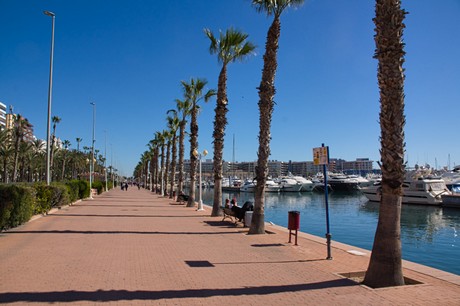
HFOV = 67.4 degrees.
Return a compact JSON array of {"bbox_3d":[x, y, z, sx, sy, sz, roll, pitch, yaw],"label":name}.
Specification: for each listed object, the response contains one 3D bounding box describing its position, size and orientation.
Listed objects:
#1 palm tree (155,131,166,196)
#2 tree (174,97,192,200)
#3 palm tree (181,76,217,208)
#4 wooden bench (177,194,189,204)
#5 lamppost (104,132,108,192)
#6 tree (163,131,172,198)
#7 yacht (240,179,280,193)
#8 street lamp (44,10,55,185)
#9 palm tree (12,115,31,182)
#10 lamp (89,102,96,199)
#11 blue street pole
[{"bbox_3d":[-10.265,1.424,50.910,1.900,9.580,1.900,1,-5,-16],"label":"palm tree"},{"bbox_3d":[-4.259,-0.350,31.917,2.000,9.750,2.000,1,-5,-16],"label":"tree"},{"bbox_3d":[-2.504,-0.804,25.240,2.300,9.271,2.300,1,-5,-16],"label":"palm tree"},{"bbox_3d":[-3.809,3.720,28.610,0.650,0.820,1.750,1,-5,-16],"label":"wooden bench"},{"bbox_3d":[-25.270,1.539,70.530,0.900,12.400,0.400,1,-5,-16],"label":"lamppost"},{"bbox_3d":[-8.135,1.319,44.867,1.800,8.570,1.800,1,-5,-16],"label":"tree"},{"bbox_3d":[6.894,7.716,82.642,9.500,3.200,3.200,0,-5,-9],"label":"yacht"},{"bbox_3d":[-11.512,-2.857,22.045,0.800,12.750,0.350,1,-5,-16],"label":"street lamp"},{"bbox_3d":[-24.563,0.273,40.415,2.500,9.700,2.500,1,-5,-16],"label":"palm tree"},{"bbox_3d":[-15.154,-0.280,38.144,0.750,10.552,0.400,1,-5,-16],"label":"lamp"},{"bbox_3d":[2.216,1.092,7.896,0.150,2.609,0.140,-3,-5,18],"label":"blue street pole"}]

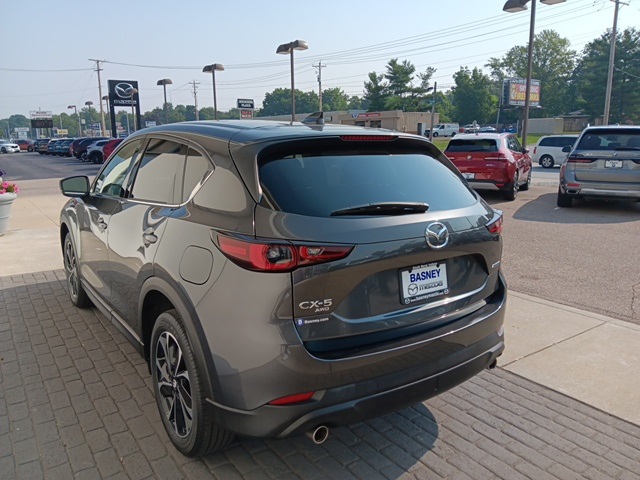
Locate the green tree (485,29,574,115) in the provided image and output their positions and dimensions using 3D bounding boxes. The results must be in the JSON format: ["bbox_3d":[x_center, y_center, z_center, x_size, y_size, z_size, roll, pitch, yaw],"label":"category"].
[{"bbox_3d":[41.798,-31.127,95.000,16.500,20.500,15.500,5,13,23],"label":"green tree"}]

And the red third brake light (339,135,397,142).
[{"bbox_3d":[0.245,-0.494,2.333,0.375,0.033,0.050,-8,13,-36],"label":"red third brake light"}]

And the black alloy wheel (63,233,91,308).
[{"bbox_3d":[-2.228,0.261,4.536,0.230,0.730,0.730,-9,14,-35],"label":"black alloy wheel"}]

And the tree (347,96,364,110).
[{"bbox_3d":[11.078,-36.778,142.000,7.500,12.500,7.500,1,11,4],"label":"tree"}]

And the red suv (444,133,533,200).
[{"bbox_3d":[4.693,-2.131,13.377,1.920,1.660,4.755,6,13,29],"label":"red suv"}]

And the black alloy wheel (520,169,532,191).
[{"bbox_3d":[6.149,-1.862,14.357,0.250,0.740,0.740,6,13,29],"label":"black alloy wheel"}]

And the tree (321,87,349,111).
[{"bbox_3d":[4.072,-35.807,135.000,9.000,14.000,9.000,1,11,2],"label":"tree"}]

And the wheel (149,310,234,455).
[{"bbox_3d":[-0.630,0.687,2.404,0.230,0.730,0.730,-9,14,-35],"label":"wheel"}]

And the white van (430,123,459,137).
[{"bbox_3d":[19.669,-17.622,77.500,5.700,2.100,2.020,-4,12,-19],"label":"white van"}]

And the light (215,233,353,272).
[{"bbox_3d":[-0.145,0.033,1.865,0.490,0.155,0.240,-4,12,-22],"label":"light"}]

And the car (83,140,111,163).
[{"bbox_3d":[-14.753,-6.332,34.374,4.500,1.610,1.830,-11,16,-42],"label":"car"}]

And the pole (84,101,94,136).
[{"bbox_3d":[-29.947,-14.776,63.000,1.900,6.500,0.650,10,15,39],"label":"pole"}]

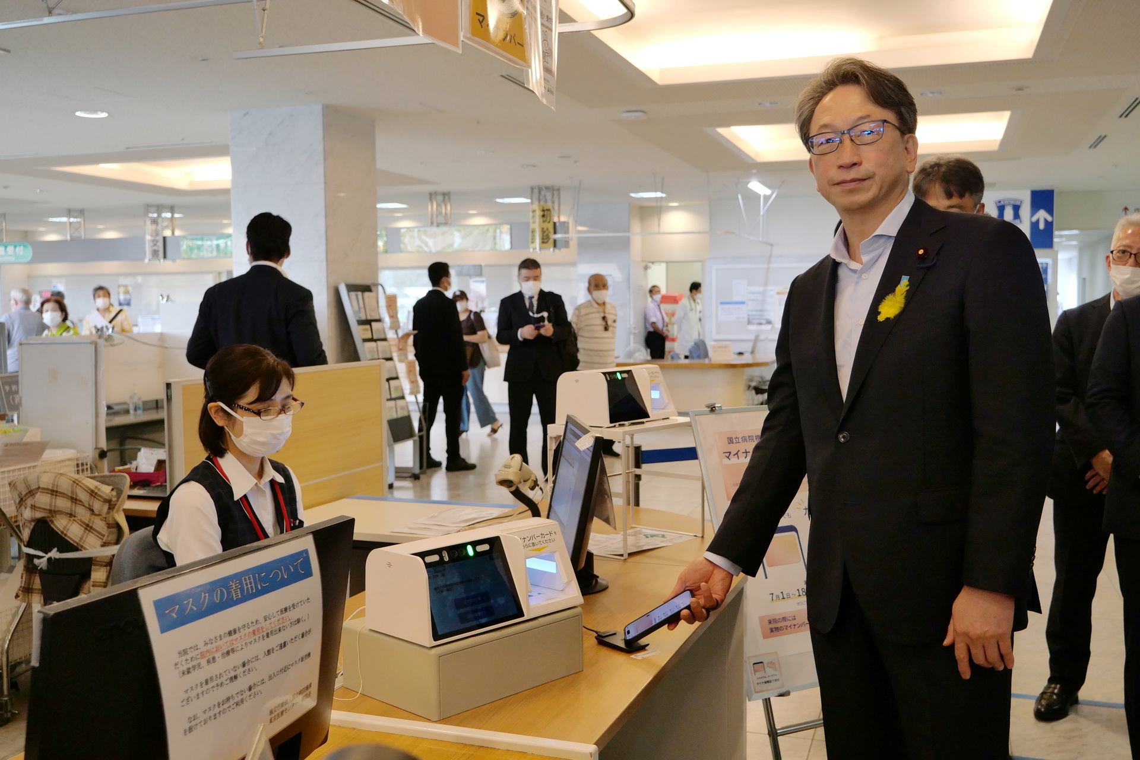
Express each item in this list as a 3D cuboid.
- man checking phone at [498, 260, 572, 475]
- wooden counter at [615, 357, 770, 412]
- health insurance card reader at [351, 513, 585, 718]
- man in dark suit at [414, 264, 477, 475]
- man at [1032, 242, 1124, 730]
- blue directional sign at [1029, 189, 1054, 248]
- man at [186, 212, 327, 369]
[{"bbox_3d":[-0.281,-0.053,8.435,0.540,1.730,0.420,0,4,5],"label":"man checking phone"},{"bbox_3d":[1.401,0.112,13.389,2.150,0.700,1.100,0,4,12],"label":"wooden counter"},{"bbox_3d":[-0.181,0.395,1.914,0.335,0.247,0.242,-4,5,-45],"label":"health insurance card reader"},{"bbox_3d":[-1.091,-0.121,9.393,0.350,1.751,0.480,-4,5,-44],"label":"man in dark suit"},{"bbox_3d":[1.835,0.280,3.699,0.520,1.666,0.350,2,5,31],"label":"man"},{"bbox_3d":[6.725,-2.291,15.797,0.310,0.842,0.050,1,4,19],"label":"blue directional sign"},{"bbox_3d":[-1.302,0.193,4.623,0.550,1.776,0.340,0,4,3],"label":"man"}]

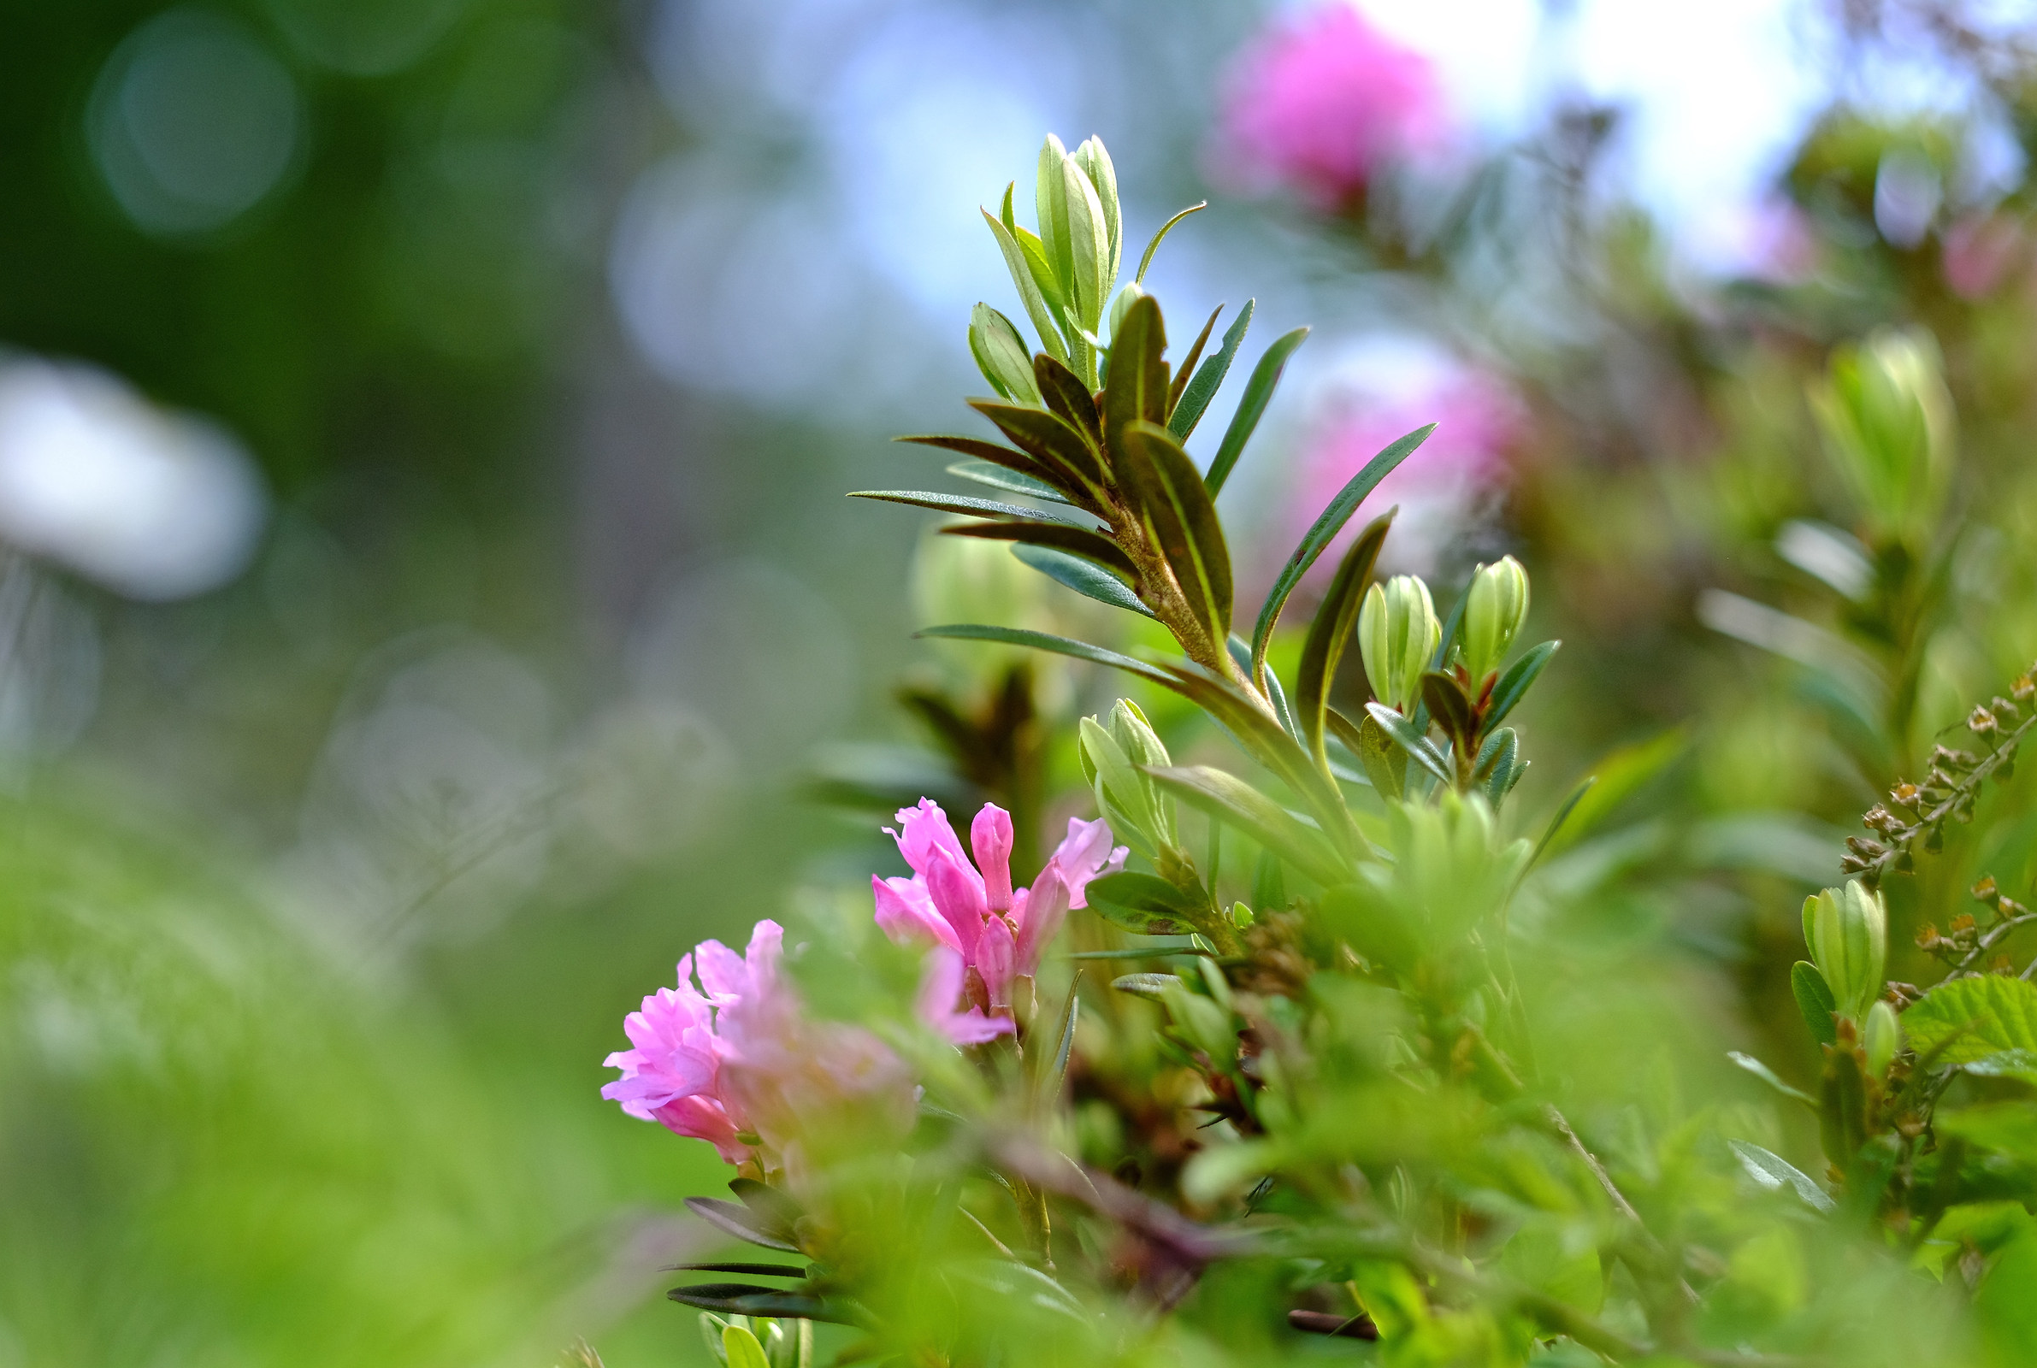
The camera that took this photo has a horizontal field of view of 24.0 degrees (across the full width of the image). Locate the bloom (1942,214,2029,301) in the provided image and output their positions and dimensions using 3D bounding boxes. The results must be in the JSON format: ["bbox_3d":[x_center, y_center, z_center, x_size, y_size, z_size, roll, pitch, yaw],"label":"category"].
[{"bbox_3d":[0.202,-0.089,1.000,0.018,0.018,0.017,0,0,11],"label":"bloom"}]

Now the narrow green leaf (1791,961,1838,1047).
[{"bbox_3d":[0.107,0.043,0.641,0.006,0.014,0.003,-30,8,-10],"label":"narrow green leaf"}]

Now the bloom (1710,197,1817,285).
[{"bbox_3d":[0.174,-0.104,1.120,0.025,0.021,0.024,0,0,0],"label":"bloom"}]

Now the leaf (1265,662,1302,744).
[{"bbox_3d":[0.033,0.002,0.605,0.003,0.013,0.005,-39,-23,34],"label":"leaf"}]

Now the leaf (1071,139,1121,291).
[{"bbox_3d":[0.011,-0.068,0.700,0.007,0.025,0.004,-1,0,-17],"label":"leaf"}]

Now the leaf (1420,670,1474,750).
[{"bbox_3d":[0.062,0.005,0.695,0.006,0.016,0.004,-22,27,17],"label":"leaf"}]

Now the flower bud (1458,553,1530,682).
[{"bbox_3d":[0.061,-0.008,0.612,0.007,0.015,0.008,7,0,0],"label":"flower bud"}]

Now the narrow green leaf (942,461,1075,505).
[{"bbox_3d":[0.000,-0.029,0.705,0.024,0.004,0.008,20,43,24],"label":"narrow green leaf"}]

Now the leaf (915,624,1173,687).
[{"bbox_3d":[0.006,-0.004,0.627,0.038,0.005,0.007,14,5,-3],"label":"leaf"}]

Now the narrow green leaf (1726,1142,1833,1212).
[{"bbox_3d":[0.100,0.065,0.627,0.017,0.004,0.007,29,18,-17],"label":"narrow green leaf"}]

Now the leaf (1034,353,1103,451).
[{"bbox_3d":[0.006,-0.035,0.597,0.006,0.004,0.015,-4,-43,35],"label":"leaf"}]

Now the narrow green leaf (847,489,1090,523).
[{"bbox_3d":[-0.006,-0.022,0.605,0.029,0.004,0.009,5,11,0],"label":"narrow green leaf"}]

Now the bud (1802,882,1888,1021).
[{"bbox_3d":[0.123,0.040,0.715,0.013,0.021,0.012,0,0,0],"label":"bud"}]

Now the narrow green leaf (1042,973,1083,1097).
[{"bbox_3d":[0.006,0.046,0.634,0.003,0.017,0.004,13,0,-35],"label":"narrow green leaf"}]

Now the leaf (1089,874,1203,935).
[{"bbox_3d":[0.016,0.028,0.598,0.017,0.004,0.009,6,35,-32],"label":"leaf"}]

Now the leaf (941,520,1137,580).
[{"bbox_3d":[0.003,-0.017,0.599,0.028,0.004,0.009,8,-23,-28],"label":"leaf"}]

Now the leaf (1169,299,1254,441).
[{"bbox_3d":[0.028,-0.046,0.708,0.006,0.028,0.004,24,-18,22],"label":"leaf"}]

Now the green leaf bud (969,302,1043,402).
[{"bbox_3d":[-0.001,-0.048,0.696,0.007,0.018,0.005,-25,21,24],"label":"green leaf bud"}]

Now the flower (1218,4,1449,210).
[{"bbox_3d":[0.055,-0.101,0.840,0.037,0.034,0.036,0,4,0],"label":"flower"}]

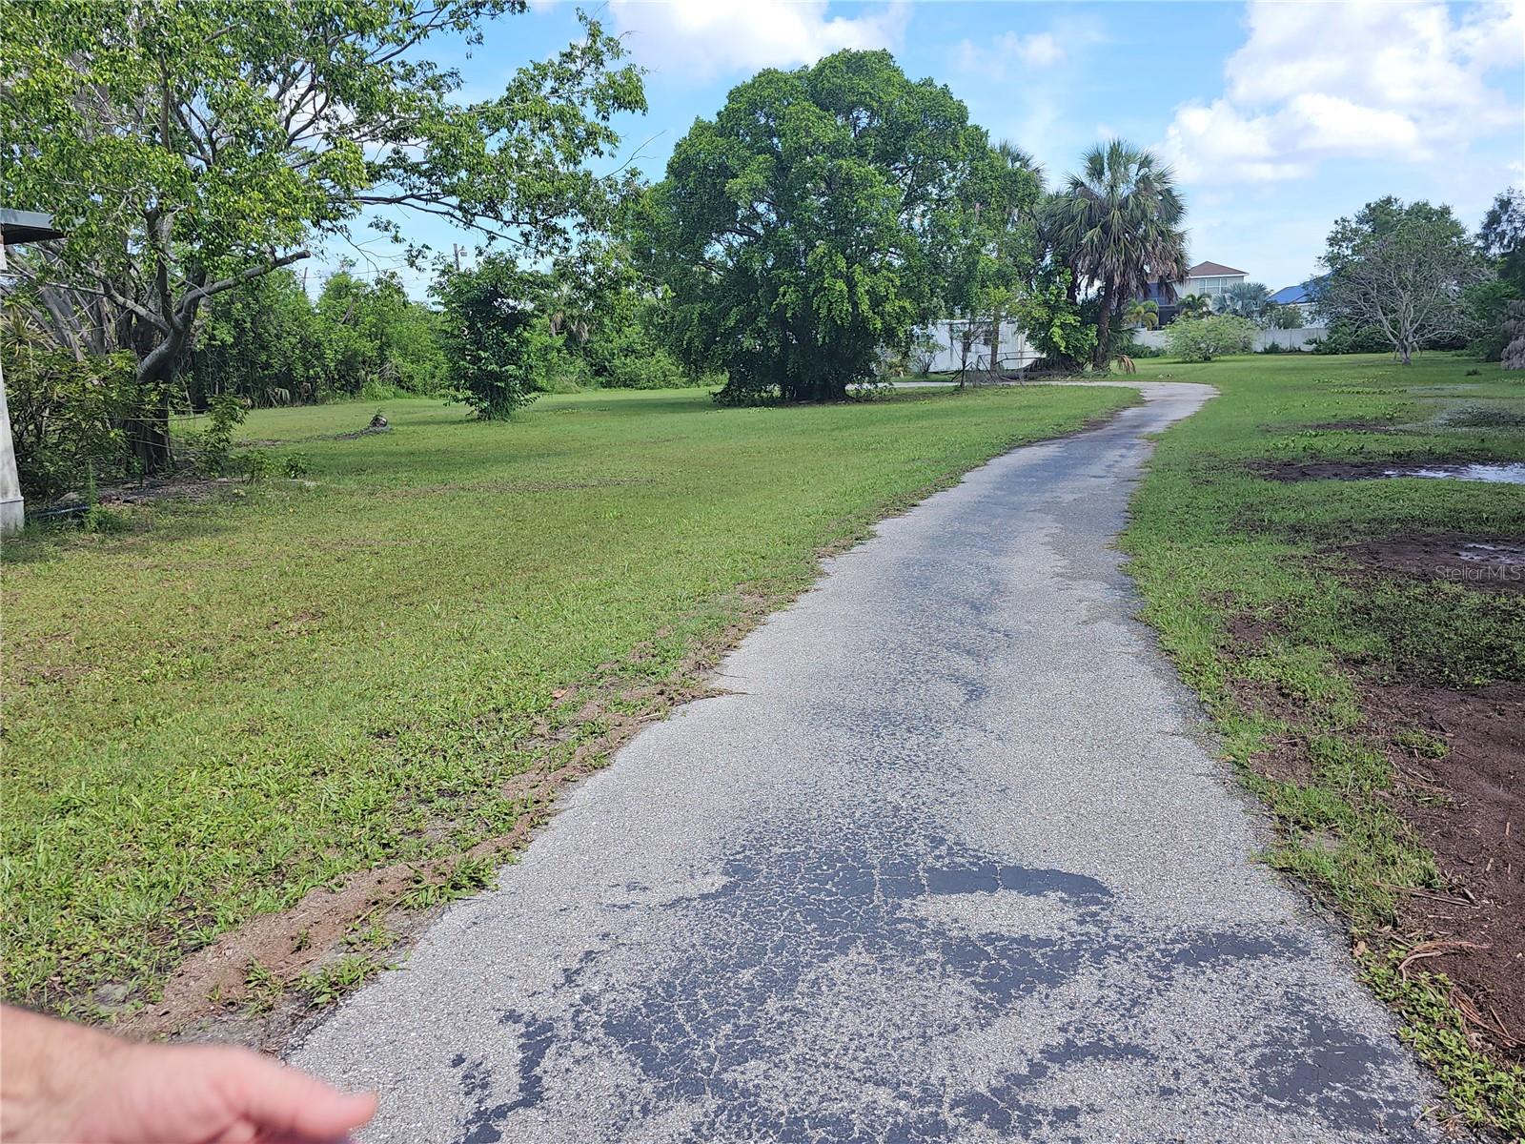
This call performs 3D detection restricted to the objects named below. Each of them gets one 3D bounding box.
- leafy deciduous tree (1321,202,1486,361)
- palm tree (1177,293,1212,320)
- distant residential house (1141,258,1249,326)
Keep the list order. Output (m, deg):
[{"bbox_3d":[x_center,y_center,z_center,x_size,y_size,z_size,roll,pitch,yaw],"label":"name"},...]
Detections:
[{"bbox_3d":[33.889,-15.165,52.799,7.317,8.490,6.951,8,15,31],"label":"leafy deciduous tree"},{"bbox_3d":[34.570,-19.809,80.704,2.666,4.725,2.666,5,14,22],"label":"palm tree"},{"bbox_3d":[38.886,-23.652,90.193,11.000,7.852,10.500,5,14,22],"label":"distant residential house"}]

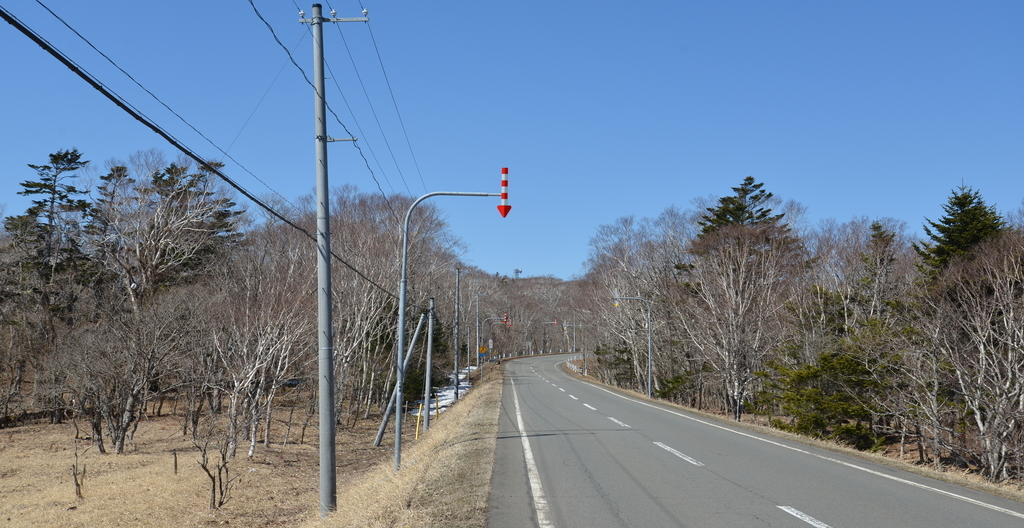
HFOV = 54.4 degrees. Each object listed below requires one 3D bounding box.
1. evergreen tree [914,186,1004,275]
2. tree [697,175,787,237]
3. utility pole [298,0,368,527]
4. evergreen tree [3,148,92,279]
[{"bbox_3d":[12.367,1.246,27.344,4.000,7.166,4.000,0,-6,0],"label":"evergreen tree"},{"bbox_3d":[10.064,1.245,43.492,5.600,10.265,5.600,0,-6,0],"label":"tree"},{"bbox_3d":[-3.750,-0.222,20.700,1.480,10.650,0.380,0,-6,0],"label":"utility pole"},{"bbox_3d":[-24.413,1.045,52.692,5.200,14.429,5.200,0,-6,0],"label":"evergreen tree"}]

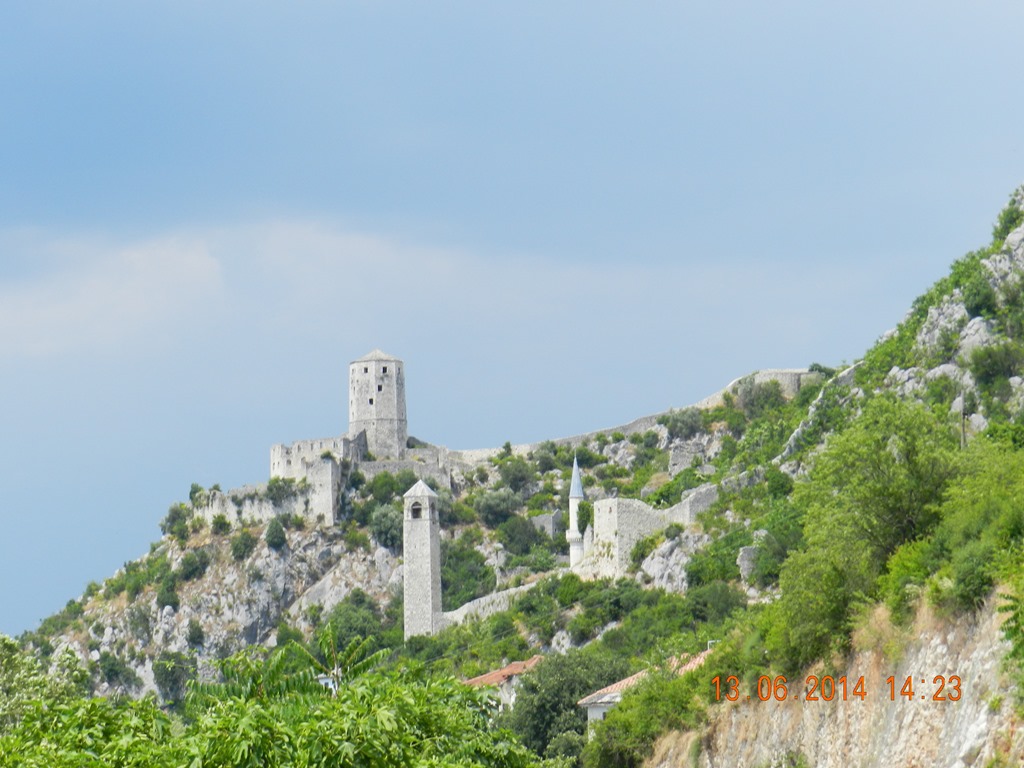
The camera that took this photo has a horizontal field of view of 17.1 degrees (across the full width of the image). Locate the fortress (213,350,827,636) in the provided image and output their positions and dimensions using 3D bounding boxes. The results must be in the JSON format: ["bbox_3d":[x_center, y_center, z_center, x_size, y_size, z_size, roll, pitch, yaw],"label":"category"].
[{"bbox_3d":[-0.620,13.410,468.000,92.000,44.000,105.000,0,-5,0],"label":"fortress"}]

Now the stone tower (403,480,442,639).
[{"bbox_3d":[-9.810,19.570,375.000,3.250,17.900,3.250,-2,-5,20],"label":"stone tower"}]

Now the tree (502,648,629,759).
[{"bbox_3d":[4.250,25.360,270.000,9.800,9.200,9.300,0,-5,0],"label":"tree"}]

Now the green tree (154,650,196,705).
[{"bbox_3d":[-46.490,40.690,470.000,5.800,7.600,5.500,0,-5,0],"label":"green tree"}]

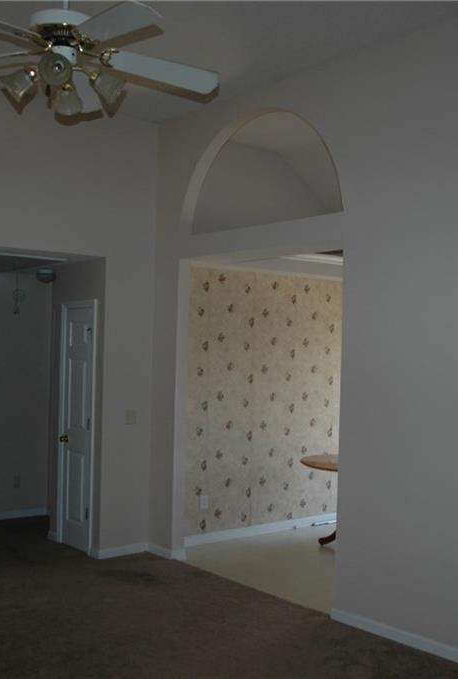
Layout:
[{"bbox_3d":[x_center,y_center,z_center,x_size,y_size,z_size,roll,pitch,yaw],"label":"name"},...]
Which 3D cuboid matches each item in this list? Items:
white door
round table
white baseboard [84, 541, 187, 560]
[{"bbox_3d":[-1.286,0.737,6.499,0.050,2.080,0.500,3,-2,-41],"label":"white door"},{"bbox_3d":[1.208,1.468,6.837,1.160,0.750,1.160,1,-1,0],"label":"round table"},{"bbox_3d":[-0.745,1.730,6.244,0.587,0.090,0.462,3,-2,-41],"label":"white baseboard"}]

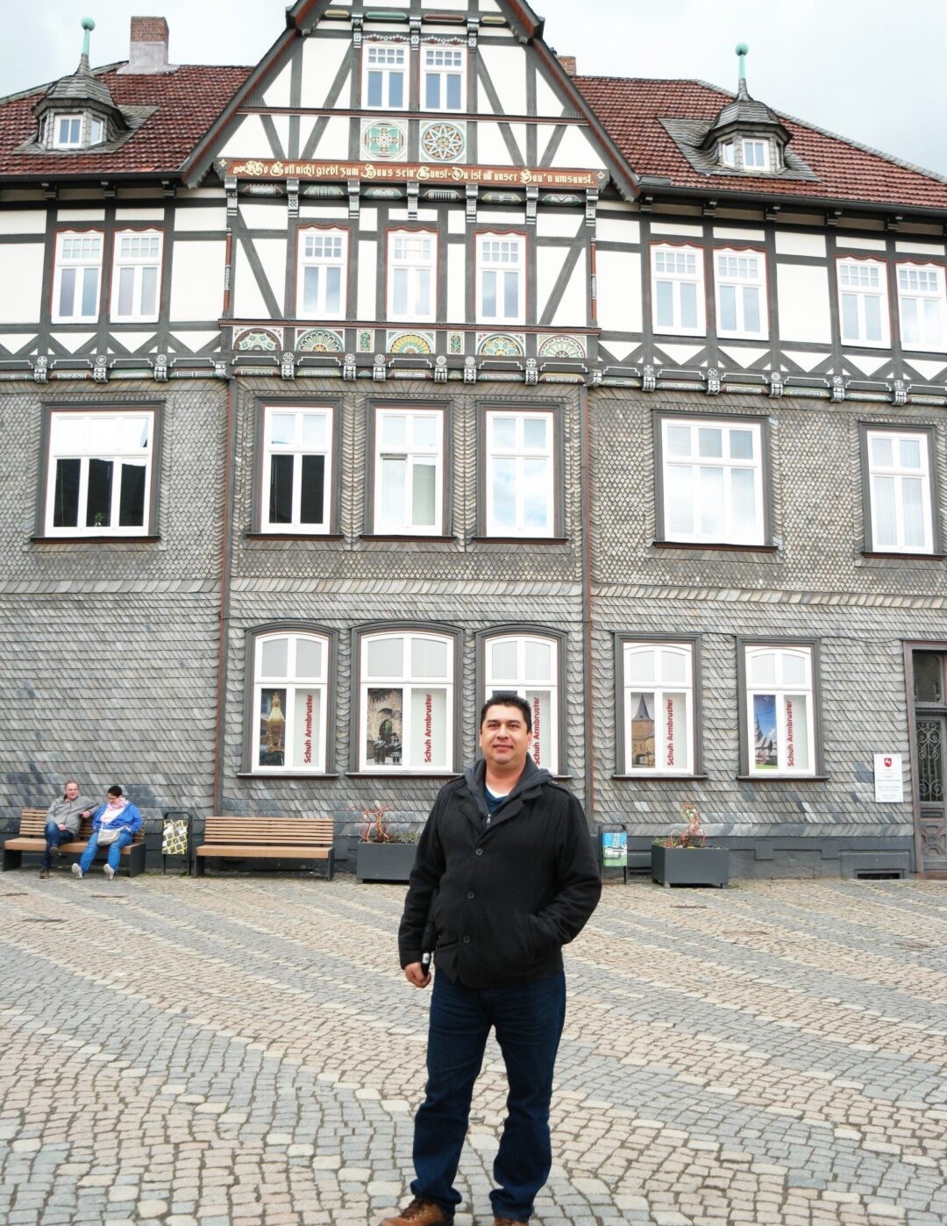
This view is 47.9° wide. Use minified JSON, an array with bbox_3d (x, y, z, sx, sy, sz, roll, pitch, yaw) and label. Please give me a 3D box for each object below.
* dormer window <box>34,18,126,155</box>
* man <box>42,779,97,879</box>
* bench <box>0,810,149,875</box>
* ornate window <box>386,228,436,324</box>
[{"bbox_3d":[-6.309,-8.331,17.060,1.400,2.606,1.300,0,-8,2],"label":"dormer window"},{"bbox_3d":[-5.242,2.766,13.764,0.600,1.210,0.720,0,-7,3],"label":"man"},{"bbox_3d":[-5.281,3.058,14.221,1.800,0.790,0.560,0,-8,3],"label":"bench"},{"bbox_3d":[-0.828,-4.536,14.348,0.650,1.220,0.150,1,-7,-3],"label":"ornate window"}]

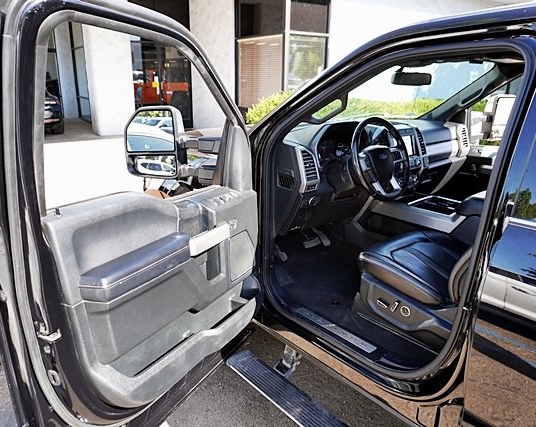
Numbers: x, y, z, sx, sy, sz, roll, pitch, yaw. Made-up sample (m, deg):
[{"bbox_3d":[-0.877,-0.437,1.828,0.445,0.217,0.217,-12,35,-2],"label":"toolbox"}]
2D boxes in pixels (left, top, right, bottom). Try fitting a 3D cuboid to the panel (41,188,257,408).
[{"bbox_3d":[-0.286,0.228,1.505,0.160,0.690,0.910,14,21,37],"label":"panel"}]

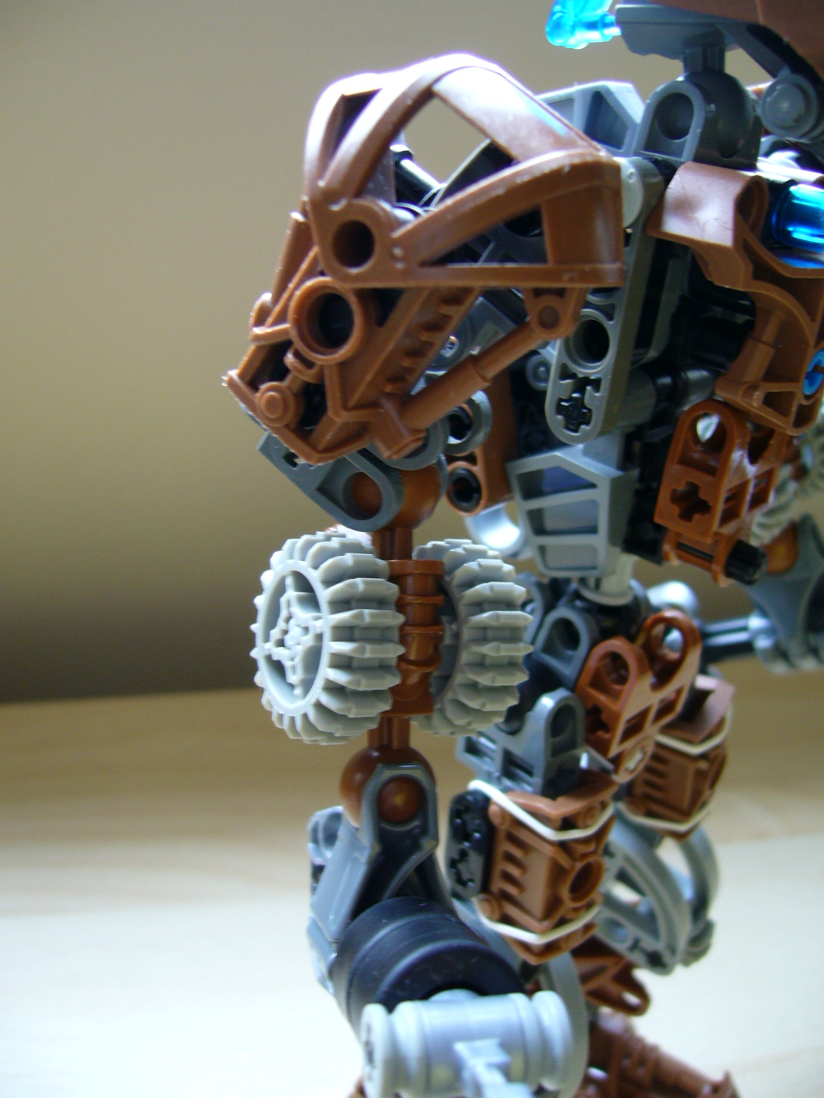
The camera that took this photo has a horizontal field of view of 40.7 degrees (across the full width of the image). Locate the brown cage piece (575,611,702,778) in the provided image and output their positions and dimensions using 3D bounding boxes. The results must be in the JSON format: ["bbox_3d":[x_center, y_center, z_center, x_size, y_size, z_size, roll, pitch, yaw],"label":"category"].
[{"bbox_3d":[0.030,0.020,0.151,0.007,0.024,0.016,32,34,34],"label":"brown cage piece"}]

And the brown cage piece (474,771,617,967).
[{"bbox_3d":[0.019,0.043,0.156,0.012,0.024,0.013,-13,27,-38],"label":"brown cage piece"}]

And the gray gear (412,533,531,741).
[{"bbox_3d":[0.004,0.010,0.125,0.008,0.022,0.022,2,-1,-33],"label":"gray gear"}]

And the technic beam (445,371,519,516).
[{"bbox_3d":[0.009,-0.017,0.150,0.007,0.024,0.008,5,20,44],"label":"technic beam"}]

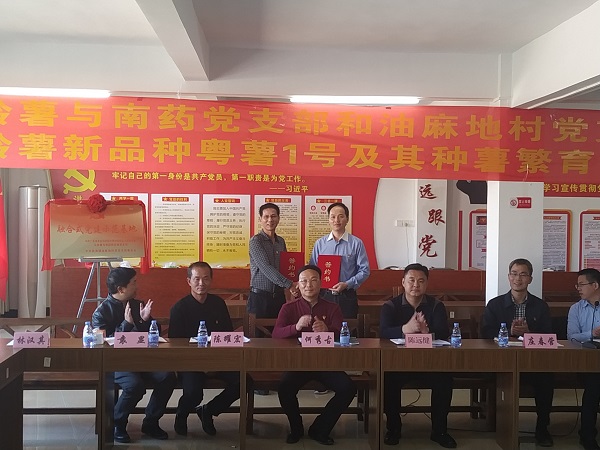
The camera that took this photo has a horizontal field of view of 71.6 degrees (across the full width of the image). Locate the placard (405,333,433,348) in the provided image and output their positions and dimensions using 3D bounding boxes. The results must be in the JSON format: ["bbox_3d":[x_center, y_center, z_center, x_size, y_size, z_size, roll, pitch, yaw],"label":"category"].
[{"bbox_3d":[0.769,0.753,2.690,0.175,0.090,0.065,1,2,-3],"label":"placard"}]

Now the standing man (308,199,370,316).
[{"bbox_3d":[0.307,0.680,3.700,0.600,1.690,0.420,1,2,9],"label":"standing man"}]

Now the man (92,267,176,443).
[{"bbox_3d":[-1.233,0.928,3.080,0.550,1.200,0.680,0,2,-30],"label":"man"}]

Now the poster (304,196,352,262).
[{"bbox_3d":[0.370,0.097,5.320,0.602,0.939,0.015,1,2,-3],"label":"poster"}]

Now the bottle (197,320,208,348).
[{"bbox_3d":[-0.618,0.695,2.650,0.064,0.166,0.064,1,2,-3],"label":"bottle"}]

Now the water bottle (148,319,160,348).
[{"bbox_3d":[-0.920,0.687,2.630,0.064,0.166,0.064,1,2,-3],"label":"water bottle"}]

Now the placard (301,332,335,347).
[{"bbox_3d":[0.117,0.726,2.637,0.206,0.092,0.045,1,2,-3],"label":"placard"}]

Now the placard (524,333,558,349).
[{"bbox_3d":[1.569,0.754,2.710,0.210,0.092,0.070,1,2,-3],"label":"placard"}]

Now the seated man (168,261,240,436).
[{"bbox_3d":[-0.662,0.889,3.060,0.560,1.230,0.650,0,2,-9],"label":"seated man"}]

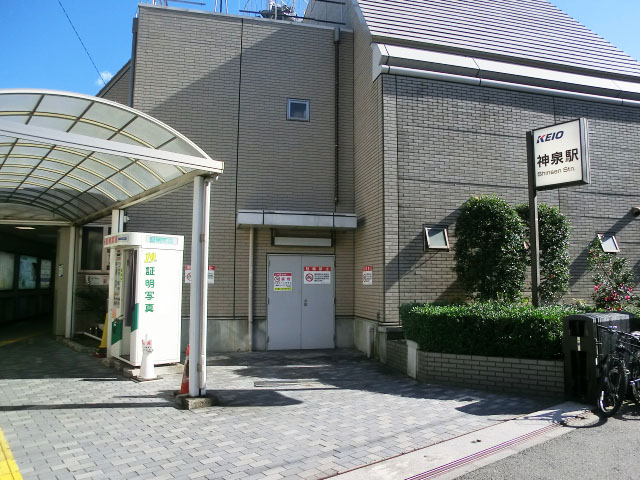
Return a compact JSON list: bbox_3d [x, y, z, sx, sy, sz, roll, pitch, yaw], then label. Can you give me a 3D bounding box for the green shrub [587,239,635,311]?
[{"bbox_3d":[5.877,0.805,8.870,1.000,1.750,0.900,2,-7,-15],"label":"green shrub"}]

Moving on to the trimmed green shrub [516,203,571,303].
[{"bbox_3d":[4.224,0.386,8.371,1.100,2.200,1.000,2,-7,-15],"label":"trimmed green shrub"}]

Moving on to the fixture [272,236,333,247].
[{"bbox_3d":[-0.371,0.036,9.937,1.310,0.210,0.130,2,-6,-11],"label":"fixture"}]

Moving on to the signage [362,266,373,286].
[{"bbox_3d":[0.985,0.753,9.234,0.020,0.400,0.630,2,-6,-11],"label":"signage"}]

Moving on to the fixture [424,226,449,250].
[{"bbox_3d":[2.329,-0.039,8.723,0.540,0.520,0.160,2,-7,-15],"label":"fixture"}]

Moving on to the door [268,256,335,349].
[{"bbox_3d":[-0.421,1.375,9.842,1.500,2.080,0.080,2,-6,-11],"label":"door"}]

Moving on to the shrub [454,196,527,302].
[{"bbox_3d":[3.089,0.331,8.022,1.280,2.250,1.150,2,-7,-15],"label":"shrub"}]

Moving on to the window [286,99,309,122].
[{"bbox_3d":[-0.497,-3.004,10.305,0.540,0.550,0.090,2,-6,-11],"label":"window"}]

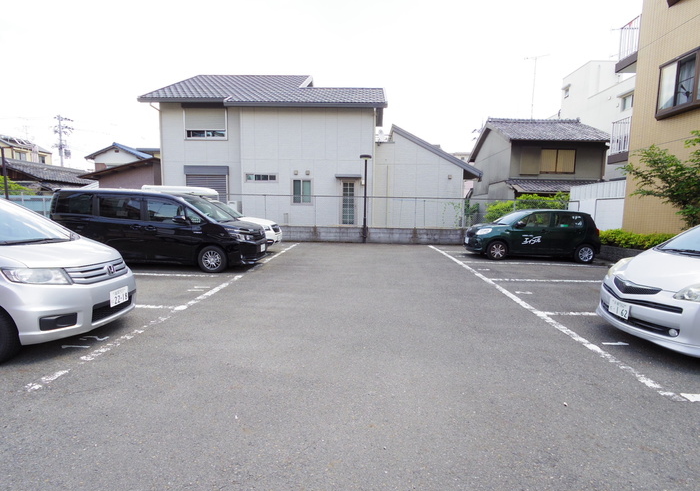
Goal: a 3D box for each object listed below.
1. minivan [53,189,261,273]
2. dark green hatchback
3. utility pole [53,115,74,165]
[{"bbox_3d":[-4.324,-0.410,8.280,4.700,1.820,1.730,2,6,4],"label":"minivan"},{"bbox_3d":[5.587,-0.362,10.841,3.660,1.525,1.670,2,6,5],"label":"dark green hatchback"},{"bbox_3d":[-33.576,-9.266,40.759,2.200,11.780,1.000,-3,7,-33],"label":"utility pole"}]

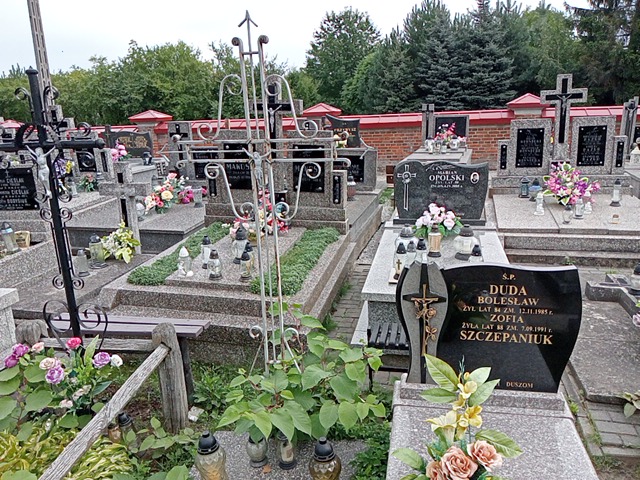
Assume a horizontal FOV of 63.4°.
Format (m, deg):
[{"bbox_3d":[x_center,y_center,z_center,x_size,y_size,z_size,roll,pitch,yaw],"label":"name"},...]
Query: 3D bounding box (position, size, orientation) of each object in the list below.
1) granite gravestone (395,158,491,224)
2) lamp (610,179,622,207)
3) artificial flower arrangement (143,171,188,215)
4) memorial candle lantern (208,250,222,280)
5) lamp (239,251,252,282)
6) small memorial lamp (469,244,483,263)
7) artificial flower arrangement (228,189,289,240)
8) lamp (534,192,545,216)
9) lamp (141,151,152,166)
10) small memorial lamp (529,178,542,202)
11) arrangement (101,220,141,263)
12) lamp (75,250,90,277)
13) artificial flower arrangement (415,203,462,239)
[{"bbox_3d":[1.198,-0.487,5.149,0.900,0.585,0.130,1,16,12],"label":"granite gravestone"},{"bbox_3d":[3.703,-0.589,6.454,0.132,0.319,0.132,1,15,13],"label":"lamp"},{"bbox_3d":[-1.872,-0.566,6.236,0.529,0.477,0.396,2,16,13],"label":"artificial flower arrangement"},{"bbox_3d":[-0.819,0.192,4.032,0.100,0.226,0.100,2,16,13],"label":"memorial candle lantern"},{"bbox_3d":[-0.636,0.224,4.409,0.094,0.255,0.094,1,15,13],"label":"lamp"},{"bbox_3d":[1.148,0.135,3.796,0.102,0.199,0.102,1,16,12],"label":"small memorial lamp"},{"bbox_3d":[-0.596,-0.240,5.011,0.593,0.503,0.356,2,16,13],"label":"artificial flower arrangement"},{"bbox_3d":[2.685,-0.441,6.314,0.116,0.254,0.116,1,15,13],"label":"lamp"},{"bbox_3d":[-3.986,-1.871,11.873,0.200,0.292,0.200,1,15,13],"label":"lamp"},{"bbox_3d":[2.910,-0.674,6.971,0.154,0.300,0.154,1,16,12],"label":"small memorial lamp"},{"bbox_3d":[-2.041,0.002,5.301,0.398,0.391,0.318,2,16,13],"label":"arrangement"},{"bbox_3d":[-2.239,0.209,4.855,0.108,0.249,0.108,2,16,13],"label":"lamp"},{"bbox_3d":[1.163,-0.192,5.070,0.454,0.326,0.330,1,15,13],"label":"artificial flower arrangement"}]

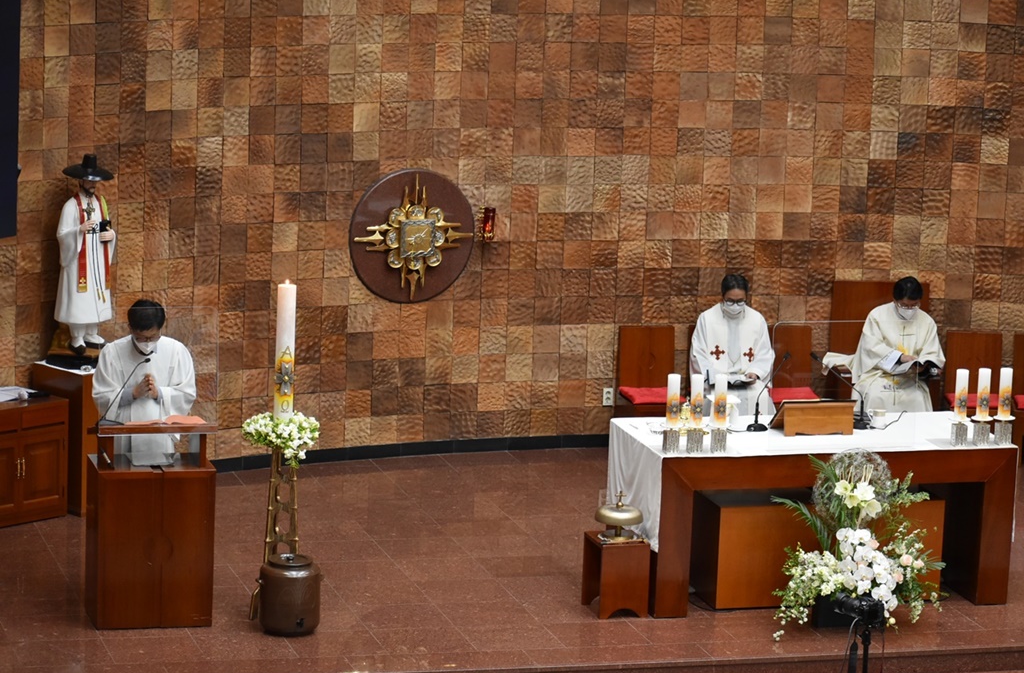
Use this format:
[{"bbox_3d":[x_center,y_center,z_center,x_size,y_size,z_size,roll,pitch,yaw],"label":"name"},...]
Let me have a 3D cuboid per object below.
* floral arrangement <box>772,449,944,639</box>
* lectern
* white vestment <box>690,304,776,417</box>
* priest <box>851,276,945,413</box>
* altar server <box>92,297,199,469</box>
[{"bbox_3d":[2.017,1.173,19.866,0.970,1.041,0.566,-1,12,-16],"label":"floral arrangement"},{"bbox_3d":[-2.009,1.018,19.017,0.660,1.145,0.420,-1,11,-16],"label":"lectern"},{"bbox_3d":[1.520,0.291,23.466,0.580,1.040,0.620,0,11,-13],"label":"white vestment"},{"bbox_3d":[2.682,0.254,23.815,0.647,1.355,0.758,1,11,-6],"label":"priest"},{"bbox_3d":[-2.128,0.623,19.617,0.600,1.689,0.450,-1,11,-16],"label":"altar server"}]

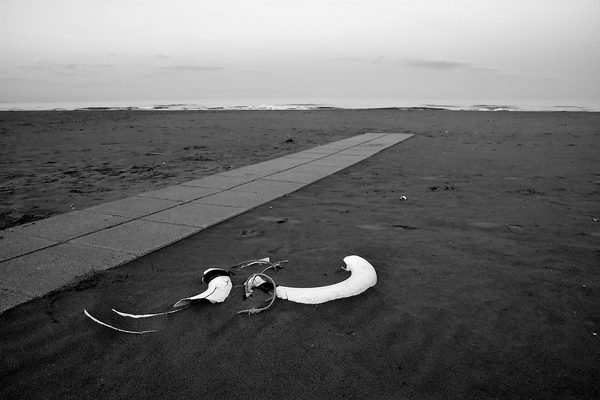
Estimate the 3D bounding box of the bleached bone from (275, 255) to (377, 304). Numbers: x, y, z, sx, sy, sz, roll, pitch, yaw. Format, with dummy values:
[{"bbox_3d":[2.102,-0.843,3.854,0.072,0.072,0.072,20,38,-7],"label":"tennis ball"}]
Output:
[{"bbox_3d":[0.274,0.576,2.914,0.813,0.113,0.429,-13,18,-43],"label":"bleached bone"}]

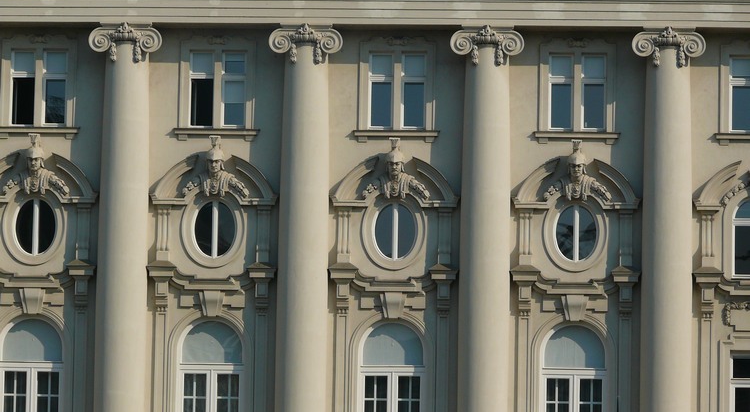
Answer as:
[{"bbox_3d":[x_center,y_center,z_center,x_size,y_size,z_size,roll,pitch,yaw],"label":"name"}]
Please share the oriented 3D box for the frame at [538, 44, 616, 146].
[{"bbox_3d":[4.864,-2.742,101.941,1.900,2.466,0.400,1,-6,3],"label":"frame"}]

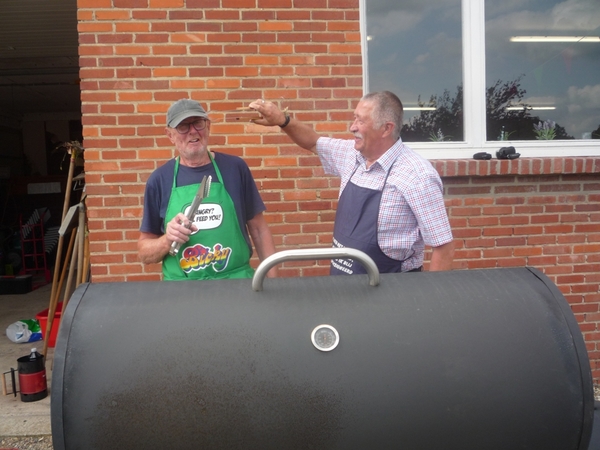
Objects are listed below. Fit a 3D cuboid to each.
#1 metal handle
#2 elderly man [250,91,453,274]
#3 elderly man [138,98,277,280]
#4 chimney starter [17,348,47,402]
[{"bbox_3d":[0.051,0.126,1.492,0.374,0.118,0.034,-1,22,-7],"label":"metal handle"},{"bbox_3d":[0.218,0.318,2.152,0.700,1.750,0.540,-5,5,-32],"label":"elderly man"},{"bbox_3d":[-0.387,0.327,2.253,0.580,1.745,0.420,-2,5,-10],"label":"elderly man"},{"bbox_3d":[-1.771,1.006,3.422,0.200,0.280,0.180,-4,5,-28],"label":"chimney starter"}]

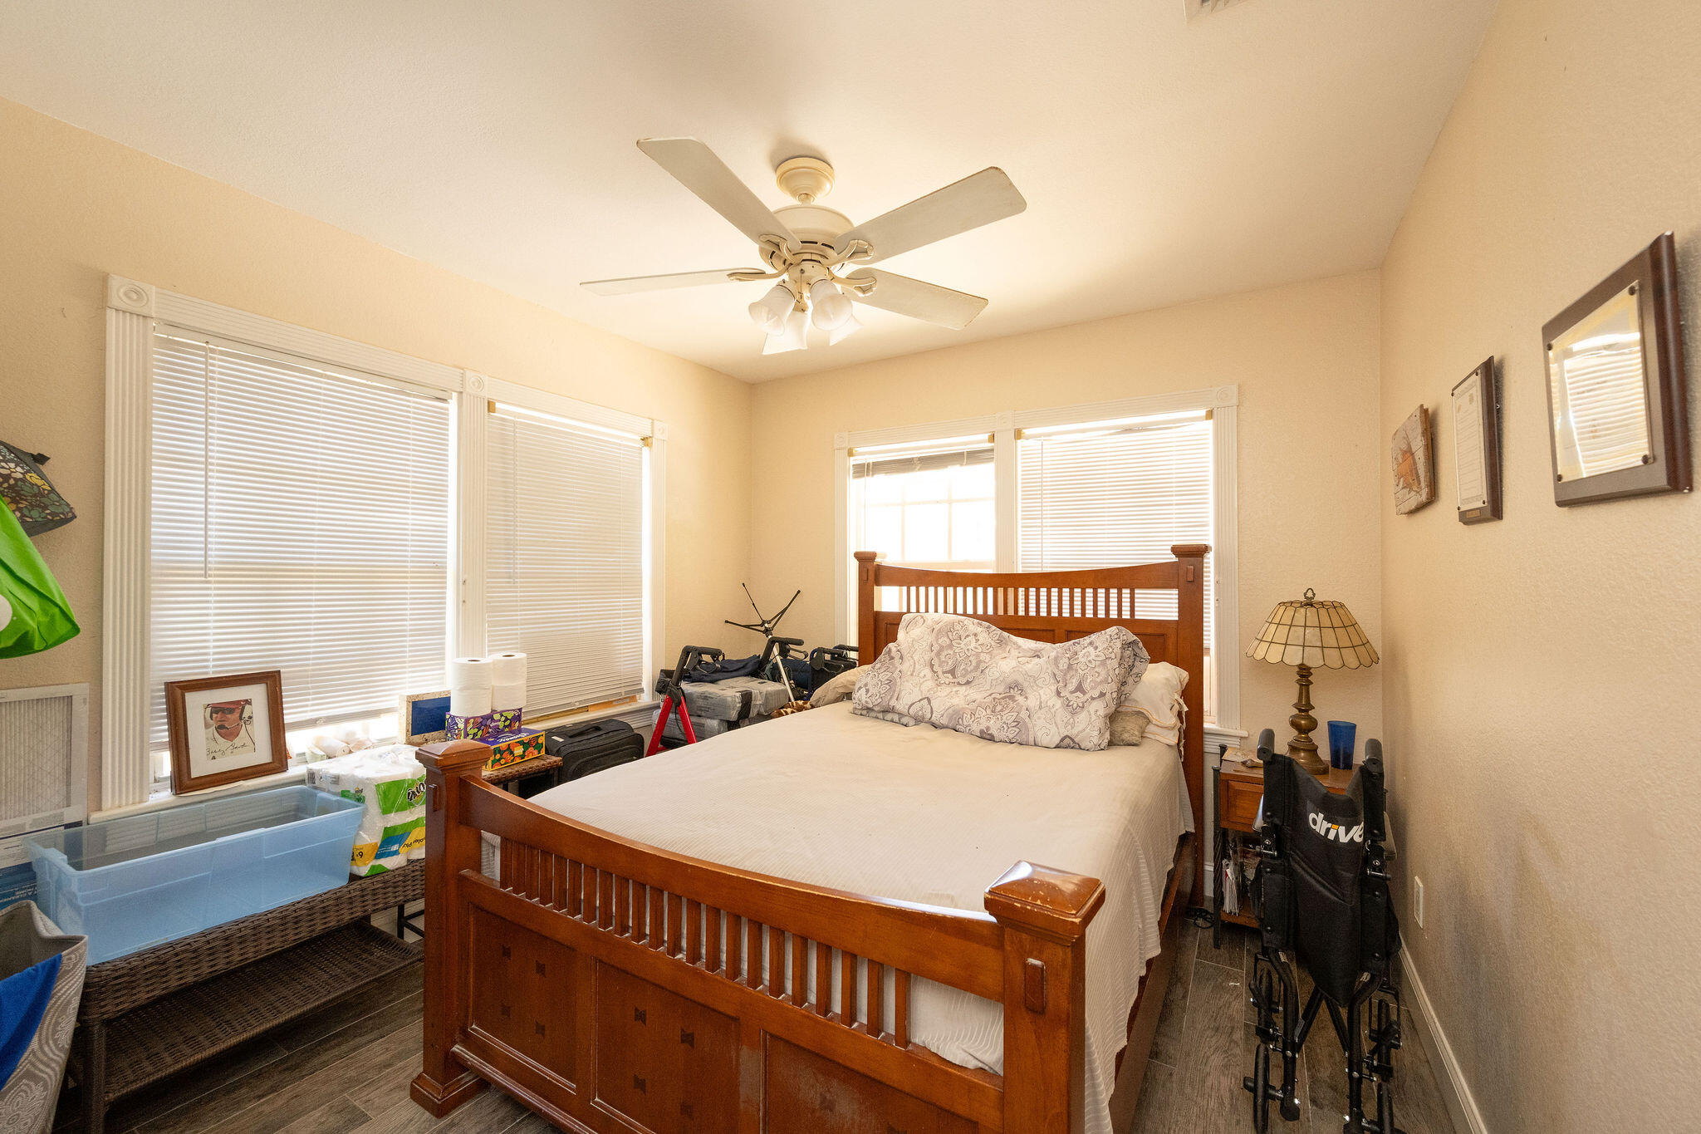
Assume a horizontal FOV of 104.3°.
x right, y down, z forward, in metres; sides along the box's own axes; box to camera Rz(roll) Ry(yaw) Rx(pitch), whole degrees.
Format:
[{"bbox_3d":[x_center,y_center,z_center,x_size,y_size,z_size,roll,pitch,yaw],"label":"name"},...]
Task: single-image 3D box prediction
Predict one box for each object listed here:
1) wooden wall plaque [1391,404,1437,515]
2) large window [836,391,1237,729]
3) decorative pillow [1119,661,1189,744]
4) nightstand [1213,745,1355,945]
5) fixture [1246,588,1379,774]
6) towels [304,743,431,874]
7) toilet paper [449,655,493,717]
[{"bbox_3d":[1.596,-0.293,1.886,0.030,0.255,0.365,-3,-2,31],"label":"wooden wall plaque"},{"bbox_3d":[0.725,-0.039,3.092,1.880,1.370,0.080,0,-1,31],"label":"large window"},{"bbox_3d":[0.967,0.504,2.587,0.620,0.280,0.380,0,-1,31],"label":"decorative pillow"},{"bbox_3d":[1.591,1.029,2.365,0.500,0.650,0.360,0,-1,31],"label":"nightstand"},{"bbox_3d":[1.619,0.398,2.343,0.390,0.650,0.390,0,-1,31],"label":"fixture"},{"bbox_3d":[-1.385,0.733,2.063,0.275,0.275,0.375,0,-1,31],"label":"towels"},{"bbox_3d":[-1.327,0.423,2.317,0.122,0.187,0.122,0,-1,31],"label":"toilet paper"}]

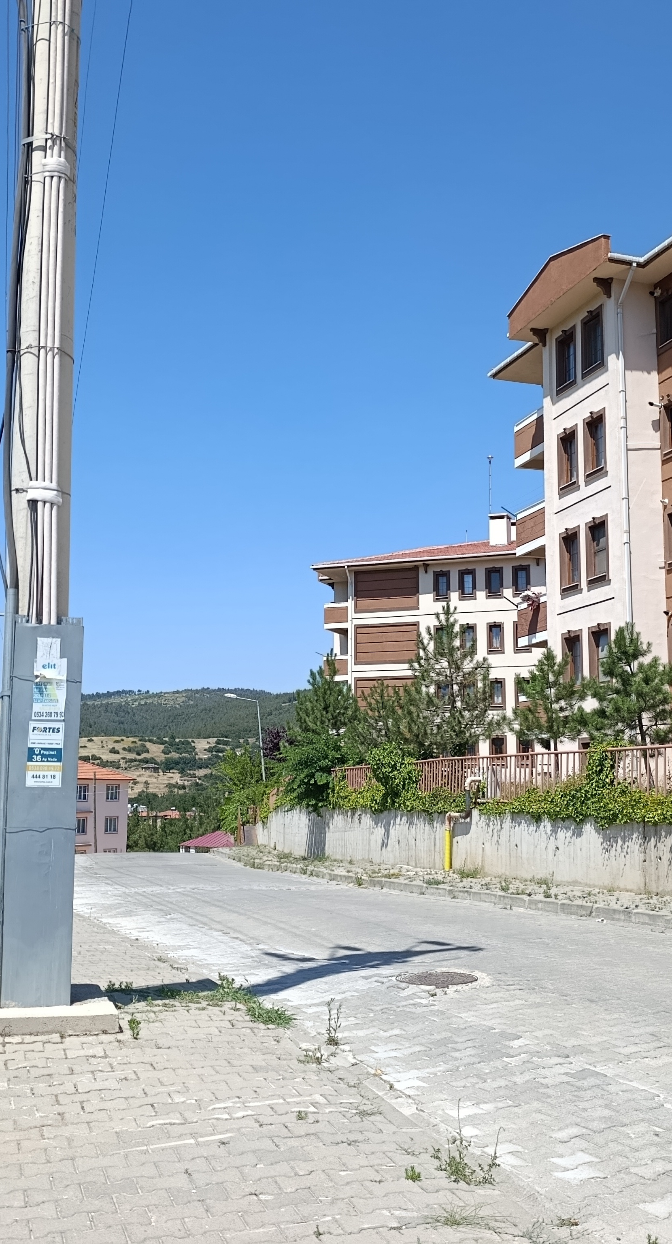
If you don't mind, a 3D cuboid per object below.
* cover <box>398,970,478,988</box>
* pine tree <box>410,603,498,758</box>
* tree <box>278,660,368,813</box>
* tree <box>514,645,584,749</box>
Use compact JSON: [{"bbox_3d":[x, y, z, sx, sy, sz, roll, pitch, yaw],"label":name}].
[{"bbox_3d":[0.825,2.909,8.897,0.660,0.040,0.660,1,-9,0],"label":"cover"},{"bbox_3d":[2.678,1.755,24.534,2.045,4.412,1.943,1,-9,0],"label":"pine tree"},{"bbox_3d":[-0.294,2.677,26.407,2.108,3.738,2.002,1,-9,0],"label":"tree"},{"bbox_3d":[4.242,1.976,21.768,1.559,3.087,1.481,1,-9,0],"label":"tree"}]

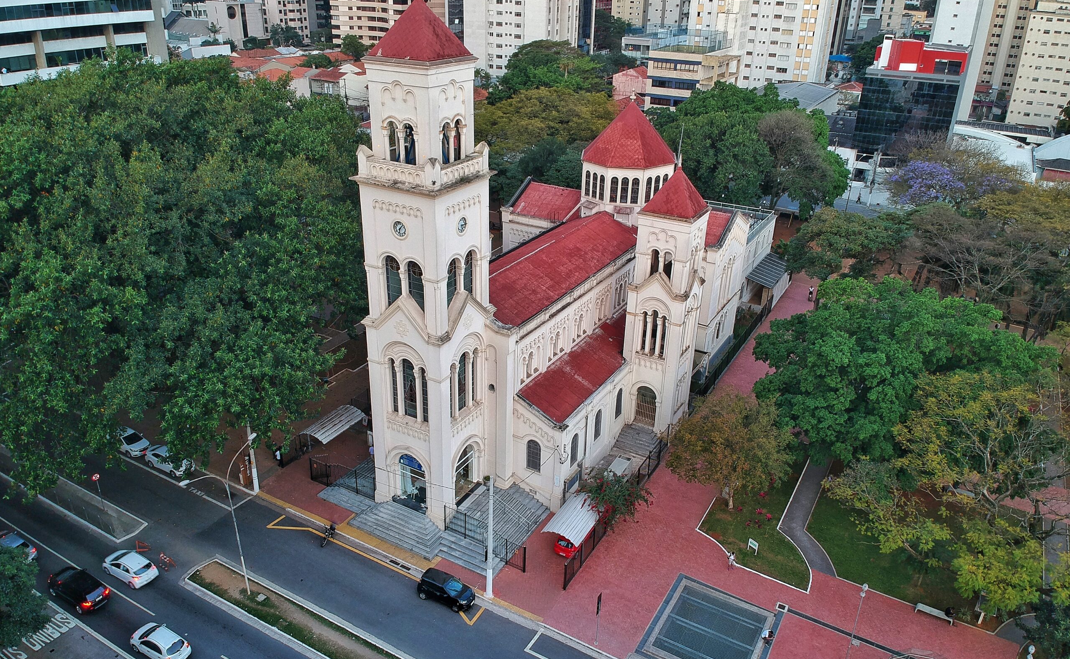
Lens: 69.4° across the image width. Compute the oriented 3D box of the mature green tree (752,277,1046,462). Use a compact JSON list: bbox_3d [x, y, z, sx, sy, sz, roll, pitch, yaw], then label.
[{"bbox_3d":[28.393,3.867,62.319,20.500,13.500,20.000,15,28,26],"label":"mature green tree"}]

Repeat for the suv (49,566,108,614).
[{"bbox_3d":[-28.178,15.843,47.631,4.500,1.520,1.800,15,28,26],"label":"suv"}]

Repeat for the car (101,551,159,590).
[{"bbox_3d":[-26.010,15.047,49.512,3.950,1.470,1.700,15,28,26],"label":"car"}]

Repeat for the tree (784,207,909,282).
[{"bbox_3d":[40.096,-10.718,100.281,15.600,9.800,14.000,12,27,20],"label":"tree"}]

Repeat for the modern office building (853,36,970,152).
[{"bbox_3d":[68.013,-39.087,140.968,15.100,25.800,18.500,15,28,26],"label":"modern office building"}]

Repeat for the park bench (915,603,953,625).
[{"bbox_3d":[24.871,17.652,48.089,2.100,0.450,0.550,15,28,26],"label":"park bench"}]

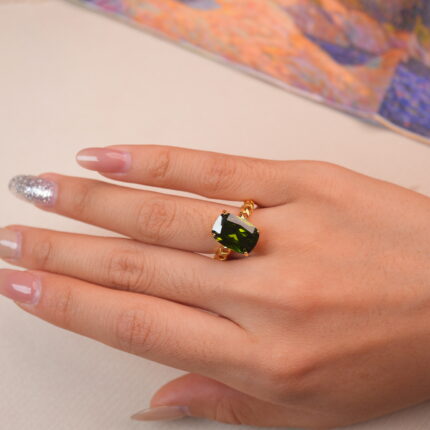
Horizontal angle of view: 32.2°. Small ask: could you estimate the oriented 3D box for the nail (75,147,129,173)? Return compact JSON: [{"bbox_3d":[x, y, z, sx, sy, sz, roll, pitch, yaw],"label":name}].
[{"bbox_3d":[-0.038,-0.019,0.255,0.018,0.004,0.009,3,75,11],"label":"nail"}]

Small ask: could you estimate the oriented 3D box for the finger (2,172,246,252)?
[{"bbox_3d":[-0.030,-0.002,0.251,0.084,0.017,0.018,11,76,9],"label":"finger"}]

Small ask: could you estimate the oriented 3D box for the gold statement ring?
[{"bbox_3d":[0.007,0.005,0.243,0.013,0.025,0.021,28,82,3],"label":"gold statement ring"}]

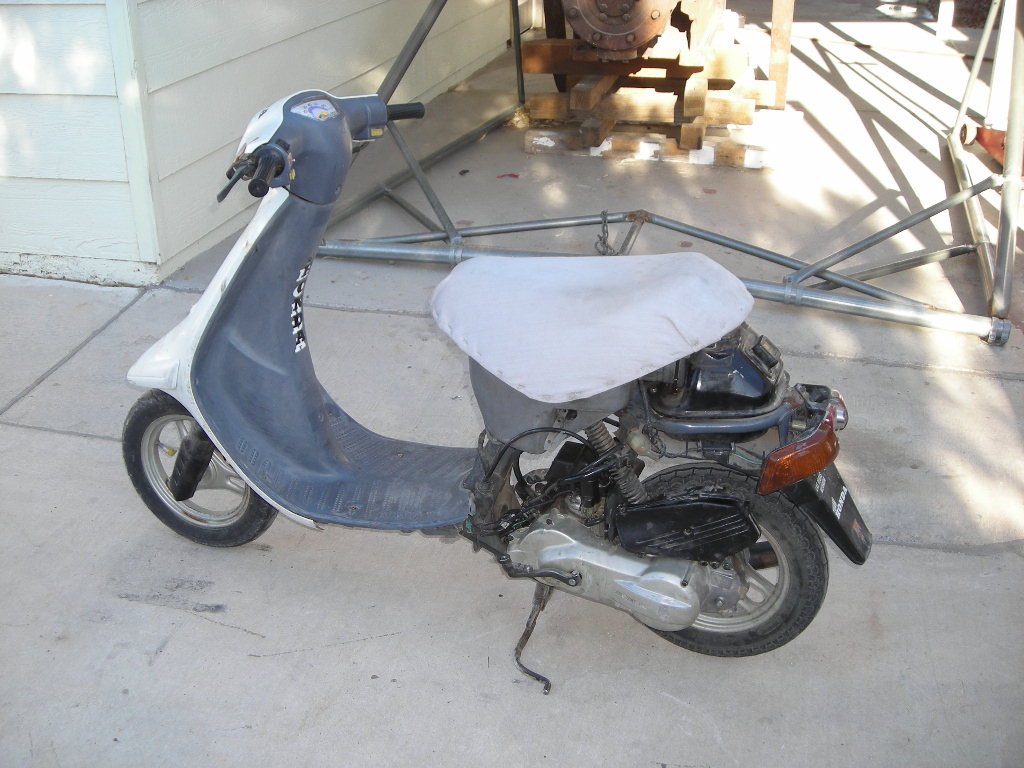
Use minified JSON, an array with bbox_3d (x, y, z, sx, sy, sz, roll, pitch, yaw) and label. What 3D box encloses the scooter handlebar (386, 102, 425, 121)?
[{"bbox_3d":[-0.208,-0.542,2.227,0.036,0.036,0.115,17,23,36],"label":"scooter handlebar"}]

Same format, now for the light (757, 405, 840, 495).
[{"bbox_3d":[0.477,0.118,1.863,0.125,0.120,0.075,9,27,18],"label":"light"}]

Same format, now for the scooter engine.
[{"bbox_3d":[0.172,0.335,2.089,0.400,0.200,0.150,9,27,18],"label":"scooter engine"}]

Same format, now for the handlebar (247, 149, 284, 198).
[{"bbox_3d":[-0.394,-0.336,1.787,0.045,0.045,0.125,-3,33,1],"label":"handlebar"}]

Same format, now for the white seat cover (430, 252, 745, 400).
[{"bbox_3d":[0.126,-0.121,1.986,0.580,0.210,0.290,9,27,18],"label":"white seat cover"}]

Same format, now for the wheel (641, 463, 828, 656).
[{"bbox_3d":[0.384,0.339,2.108,0.404,0.404,0.078,9,27,18],"label":"wheel"}]

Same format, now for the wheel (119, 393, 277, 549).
[{"bbox_3d":[-0.674,0.178,2.448,0.402,0.402,0.076,10,28,20],"label":"wheel"}]

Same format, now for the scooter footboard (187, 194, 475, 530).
[{"bbox_3d":[-0.291,-0.058,2.181,0.570,0.640,0.340,9,27,18],"label":"scooter footboard"}]

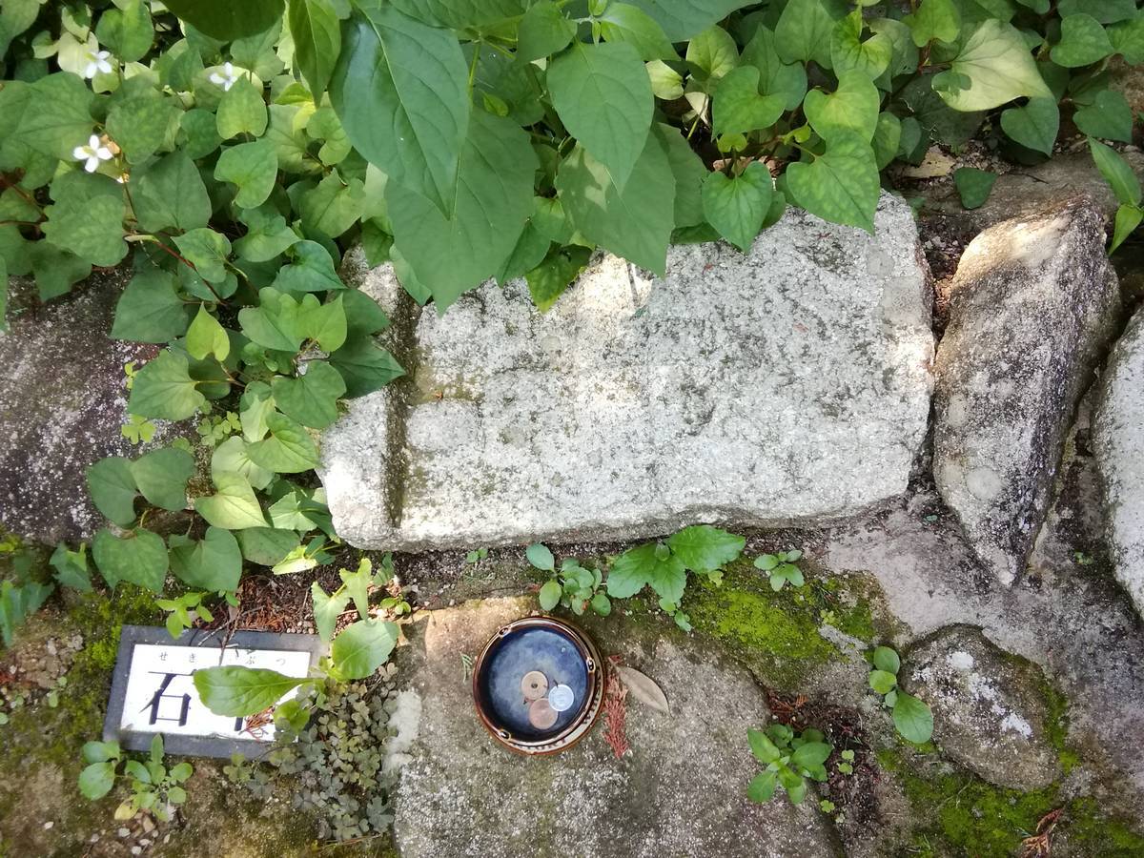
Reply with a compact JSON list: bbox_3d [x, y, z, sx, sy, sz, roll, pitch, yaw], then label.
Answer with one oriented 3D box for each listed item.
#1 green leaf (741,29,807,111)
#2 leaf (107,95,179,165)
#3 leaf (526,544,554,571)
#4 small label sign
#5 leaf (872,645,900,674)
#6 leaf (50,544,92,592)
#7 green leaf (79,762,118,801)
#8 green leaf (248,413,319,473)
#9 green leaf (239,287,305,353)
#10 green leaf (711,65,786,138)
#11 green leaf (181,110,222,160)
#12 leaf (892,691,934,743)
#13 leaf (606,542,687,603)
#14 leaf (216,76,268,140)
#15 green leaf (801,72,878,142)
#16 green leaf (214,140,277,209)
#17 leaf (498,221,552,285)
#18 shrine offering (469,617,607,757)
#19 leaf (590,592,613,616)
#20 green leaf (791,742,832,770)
[{"bbox_3d":[0.165,-0.297,0.710,0.059,0.014,0.071,2,89,11],"label":"green leaf"},{"bbox_3d":[-0.389,-0.271,0.780,0.060,0.015,0.069,-14,82,-5],"label":"leaf"},{"bbox_3d":[-0.026,0.108,0.720,0.032,0.006,0.017,41,82,8],"label":"leaf"},{"bbox_3d":[-0.319,0.235,0.767,0.202,0.010,0.108,0,75,11],"label":"small label sign"},{"bbox_3d":[0.249,0.183,0.680,0.019,0.007,0.024,-34,79,-4],"label":"leaf"},{"bbox_3d":[-0.434,0.120,0.745,0.032,0.012,0.046,-27,79,-3],"label":"leaf"},{"bbox_3d":[-0.375,0.279,0.680,0.029,0.007,0.029,24,75,7],"label":"green leaf"},{"bbox_3d":[-0.242,0.012,0.720,0.064,0.015,0.045,35,83,5],"label":"green leaf"},{"bbox_3d":[-0.261,-0.095,0.745,0.064,0.013,0.048,42,82,4],"label":"green leaf"},{"bbox_3d":[0.146,-0.271,0.710,0.066,0.015,0.062,-40,76,7],"label":"green leaf"},{"bbox_3d":[-0.317,-0.253,0.740,0.043,0.012,0.051,11,79,3],"label":"green leaf"},{"bbox_3d":[0.267,0.224,0.670,0.029,0.008,0.043,-25,79,-4],"label":"leaf"},{"bbox_3d":[0.066,0.122,0.714,0.058,0.020,0.060,35,79,12],"label":"leaf"},{"bbox_3d":[-0.276,-0.270,0.720,0.043,0.012,0.059,-6,78,0],"label":"leaf"},{"bbox_3d":[0.237,-0.276,0.750,0.066,0.014,0.081,-12,78,-1],"label":"green leaf"},{"bbox_3d":[-0.271,-0.212,0.715,0.057,0.013,0.060,41,82,9],"label":"green leaf"},{"bbox_3d":[-0.044,-0.152,0.735,0.041,0.014,0.061,24,89,-3],"label":"leaf"},{"bbox_3d":[-0.027,0.204,0.682,0.103,0.034,0.103,0,69,10],"label":"shrine offering"},{"bbox_3d":[0.024,0.141,0.695,0.016,0.005,0.020,-29,74,-6],"label":"leaf"},{"bbox_3d":[0.177,0.242,0.638,0.032,0.008,0.018,-20,71,6],"label":"green leaf"}]

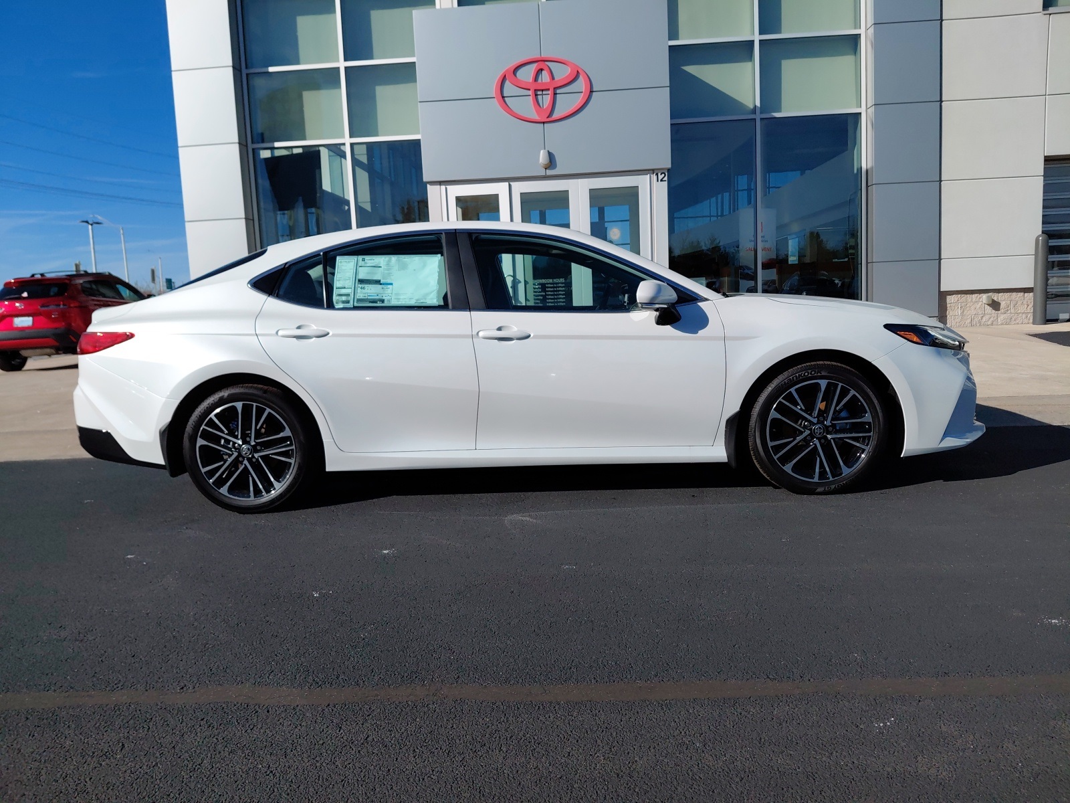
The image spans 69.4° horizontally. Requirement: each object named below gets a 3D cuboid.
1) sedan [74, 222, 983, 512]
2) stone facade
[{"bbox_3d":[-0.074,-0.325,4.626,4.915,1.445,1.880,-2,8,3],"label":"sedan"},{"bbox_3d":[7.317,-1.505,12.400,1.550,0.610,0.200,-2,6,4],"label":"stone facade"}]

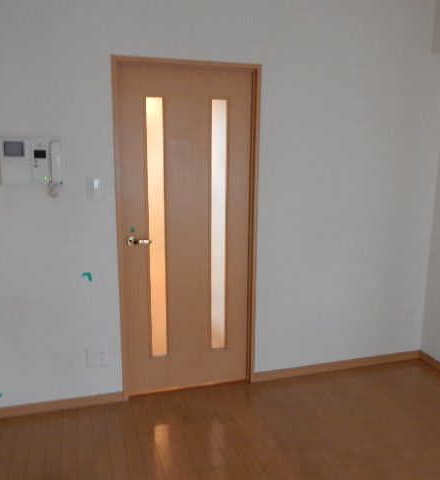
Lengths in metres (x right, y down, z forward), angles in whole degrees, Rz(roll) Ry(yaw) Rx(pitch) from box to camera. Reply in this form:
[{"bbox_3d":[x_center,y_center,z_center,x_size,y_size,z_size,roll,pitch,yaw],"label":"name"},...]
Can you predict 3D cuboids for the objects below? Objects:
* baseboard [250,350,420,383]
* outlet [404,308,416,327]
[{"bbox_3d":[0.830,0.859,3.154,1.280,0.063,0.015,-3,12,-16],"label":"baseboard"},{"bbox_3d":[1.337,0.554,3.249,0.075,0.122,0.012,-3,12,-16],"label":"outlet"}]

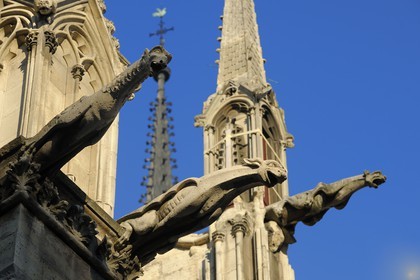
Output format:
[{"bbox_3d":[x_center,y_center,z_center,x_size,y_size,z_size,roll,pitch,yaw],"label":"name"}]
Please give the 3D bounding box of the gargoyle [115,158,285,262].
[{"bbox_3d":[-0.067,0.706,15.967,2.050,0.560,0.450,-26,-49,24],"label":"gargoyle"}]

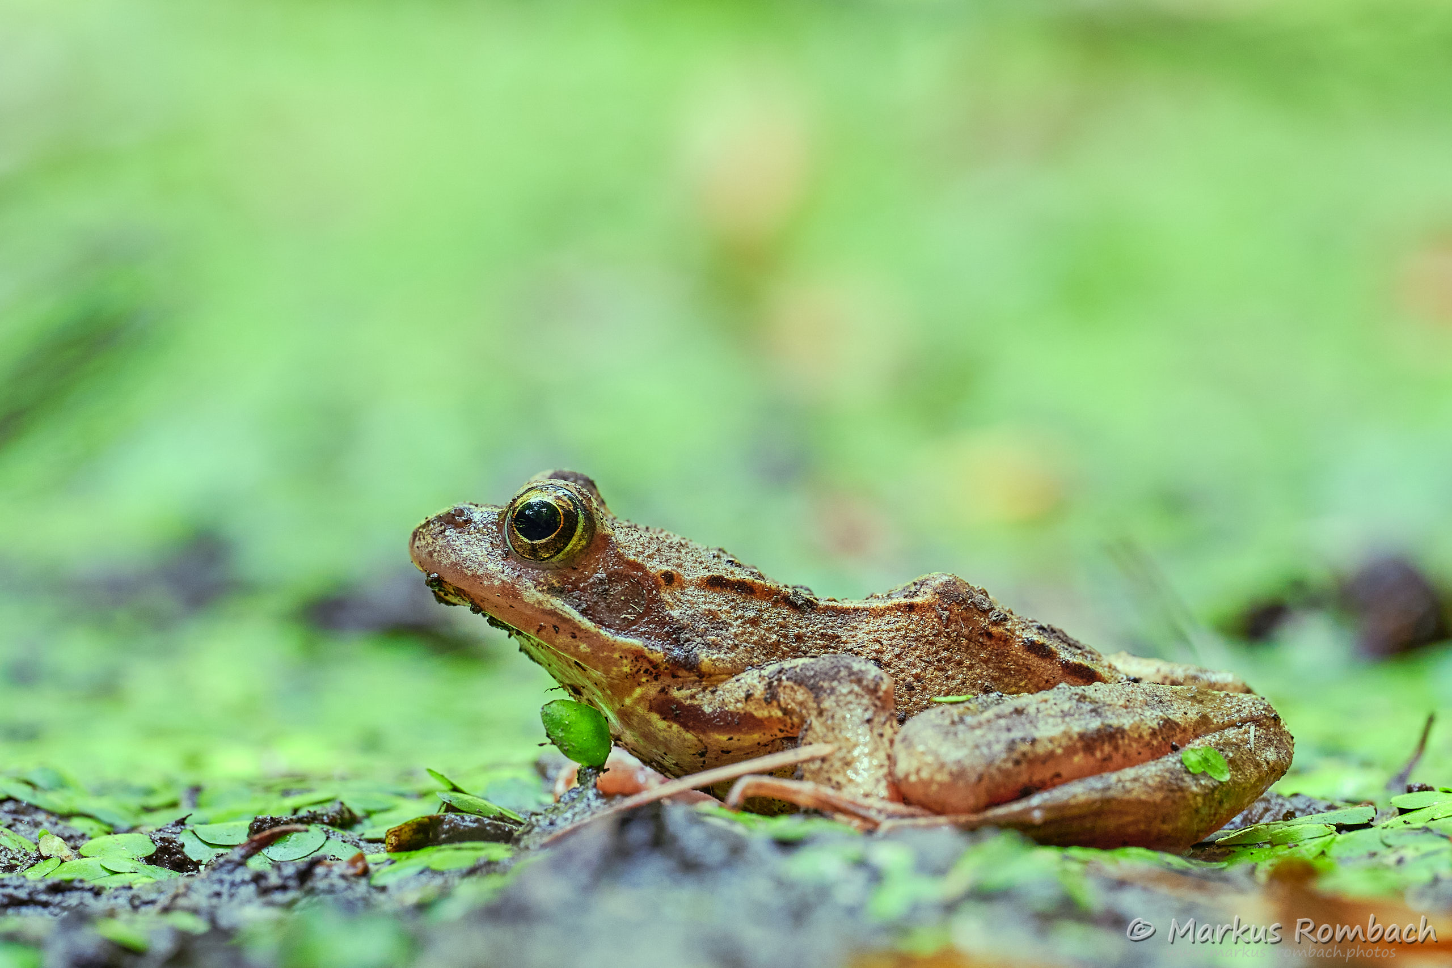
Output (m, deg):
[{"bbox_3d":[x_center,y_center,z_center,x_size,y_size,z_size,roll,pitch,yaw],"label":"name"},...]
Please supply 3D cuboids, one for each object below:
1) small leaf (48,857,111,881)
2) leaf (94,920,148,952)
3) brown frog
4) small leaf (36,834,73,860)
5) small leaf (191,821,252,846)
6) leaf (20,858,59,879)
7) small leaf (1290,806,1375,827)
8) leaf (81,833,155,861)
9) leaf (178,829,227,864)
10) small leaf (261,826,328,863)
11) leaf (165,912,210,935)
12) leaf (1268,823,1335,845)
[{"bbox_3d":[-0.046,0.028,0.457,0.005,0.001,0.004,0,12,0],"label":"small leaf"},{"bbox_3d":[-0.042,0.031,0.440,0.004,0.001,0.004,0,19,0],"label":"leaf"},{"bbox_3d":[0.010,0.011,0.482,0.066,0.025,0.042,1,12,3],"label":"brown frog"},{"bbox_3d":[-0.049,0.027,0.463,0.003,0.001,0.003,0,19,0],"label":"small leaf"},{"bbox_3d":[-0.037,0.026,0.467,0.005,0.001,0.004,0,12,0],"label":"small leaf"},{"bbox_3d":[-0.050,0.028,0.457,0.003,0.001,0.003,0,13,0],"label":"leaf"},{"bbox_3d":[0.045,0.025,0.471,0.006,0.001,0.004,0,12,0],"label":"small leaf"},{"bbox_3d":[-0.045,0.026,0.463,0.005,0.001,0.004,0,12,0],"label":"leaf"},{"bbox_3d":[-0.038,0.026,0.463,0.004,0.001,0.004,0,17,0],"label":"leaf"},{"bbox_3d":[-0.032,0.026,0.464,0.005,0.001,0.005,0,18,0],"label":"small leaf"},{"bbox_3d":[-0.038,0.031,0.443,0.003,0.001,0.003,0,12,0],"label":"leaf"},{"bbox_3d":[0.042,0.026,0.467,0.005,0.001,0.004,0,12,0],"label":"leaf"}]

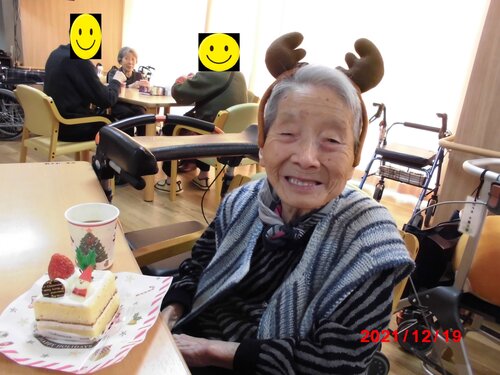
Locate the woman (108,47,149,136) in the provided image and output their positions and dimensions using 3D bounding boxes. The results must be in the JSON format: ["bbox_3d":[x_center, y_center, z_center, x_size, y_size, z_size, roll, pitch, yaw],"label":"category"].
[{"bbox_3d":[-1.181,-0.817,3.764,0.700,1.130,0.460,19,22,38],"label":"woman"}]

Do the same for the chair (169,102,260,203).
[{"bbox_3d":[-0.213,-0.257,2.864,0.510,0.770,0.540,17,20,32],"label":"chair"}]

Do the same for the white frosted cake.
[{"bbox_3d":[-0.191,0.113,0.420,0.065,0.078,0.068,6,17,1],"label":"white frosted cake"}]

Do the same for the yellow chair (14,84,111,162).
[{"bbox_3d":[-1.350,-0.332,2.737,0.540,0.770,0.510,19,21,37],"label":"yellow chair"}]

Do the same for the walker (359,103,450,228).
[{"bbox_3d":[1.165,-0.190,2.922,0.590,0.870,0.590,-6,20,-33],"label":"walker"}]

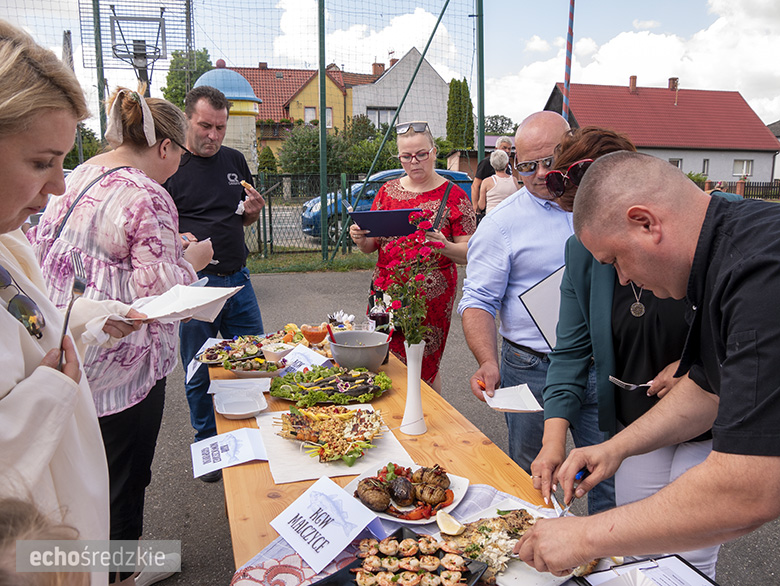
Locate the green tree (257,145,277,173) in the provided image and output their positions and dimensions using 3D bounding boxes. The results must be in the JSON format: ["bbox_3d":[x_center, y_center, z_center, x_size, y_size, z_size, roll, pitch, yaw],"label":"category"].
[{"bbox_3d":[-5.813,-5.760,29.953,0.920,2.413,0.920,-2,12,-11],"label":"green tree"}]

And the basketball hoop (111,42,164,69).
[{"bbox_3d":[-2.787,-2.607,6.985,0.485,0.190,0.560,-2,12,-12],"label":"basketball hoop"}]

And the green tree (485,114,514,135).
[{"bbox_3d":[14.099,-19.281,82.822,4.200,7.986,4.200,2,12,9],"label":"green tree"}]

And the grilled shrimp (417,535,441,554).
[{"bbox_3d":[0.073,0.476,1.194,0.043,0.023,0.035,-1,12,0],"label":"grilled shrimp"}]

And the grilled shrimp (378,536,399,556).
[{"bbox_3d":[-0.003,0.478,1.189,0.037,0.022,0.035,-1,12,0],"label":"grilled shrimp"}]

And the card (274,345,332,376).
[{"bbox_3d":[-0.307,0.254,2.191,0.140,0.090,0.210,-7,13,-32],"label":"card"}]

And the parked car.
[{"bbox_3d":[-0.263,-1.932,13.404,3.850,1.480,1.700,-3,12,-17],"label":"parked car"}]

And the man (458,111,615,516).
[{"bbox_3d":[0.493,0.285,1.937,0.580,1.640,0.420,0,12,2],"label":"man"}]

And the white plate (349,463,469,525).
[{"bbox_3d":[0.032,0.450,1.431,0.228,0.027,0.228,7,13,31],"label":"white plate"}]

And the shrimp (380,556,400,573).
[{"bbox_3d":[0.001,0.486,1.130,0.035,0.018,0.030,0,11,0],"label":"shrimp"}]

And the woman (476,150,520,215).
[{"bbox_3d":[1.064,-0.615,6.357,0.460,1.630,0.320,0,12,4],"label":"woman"}]

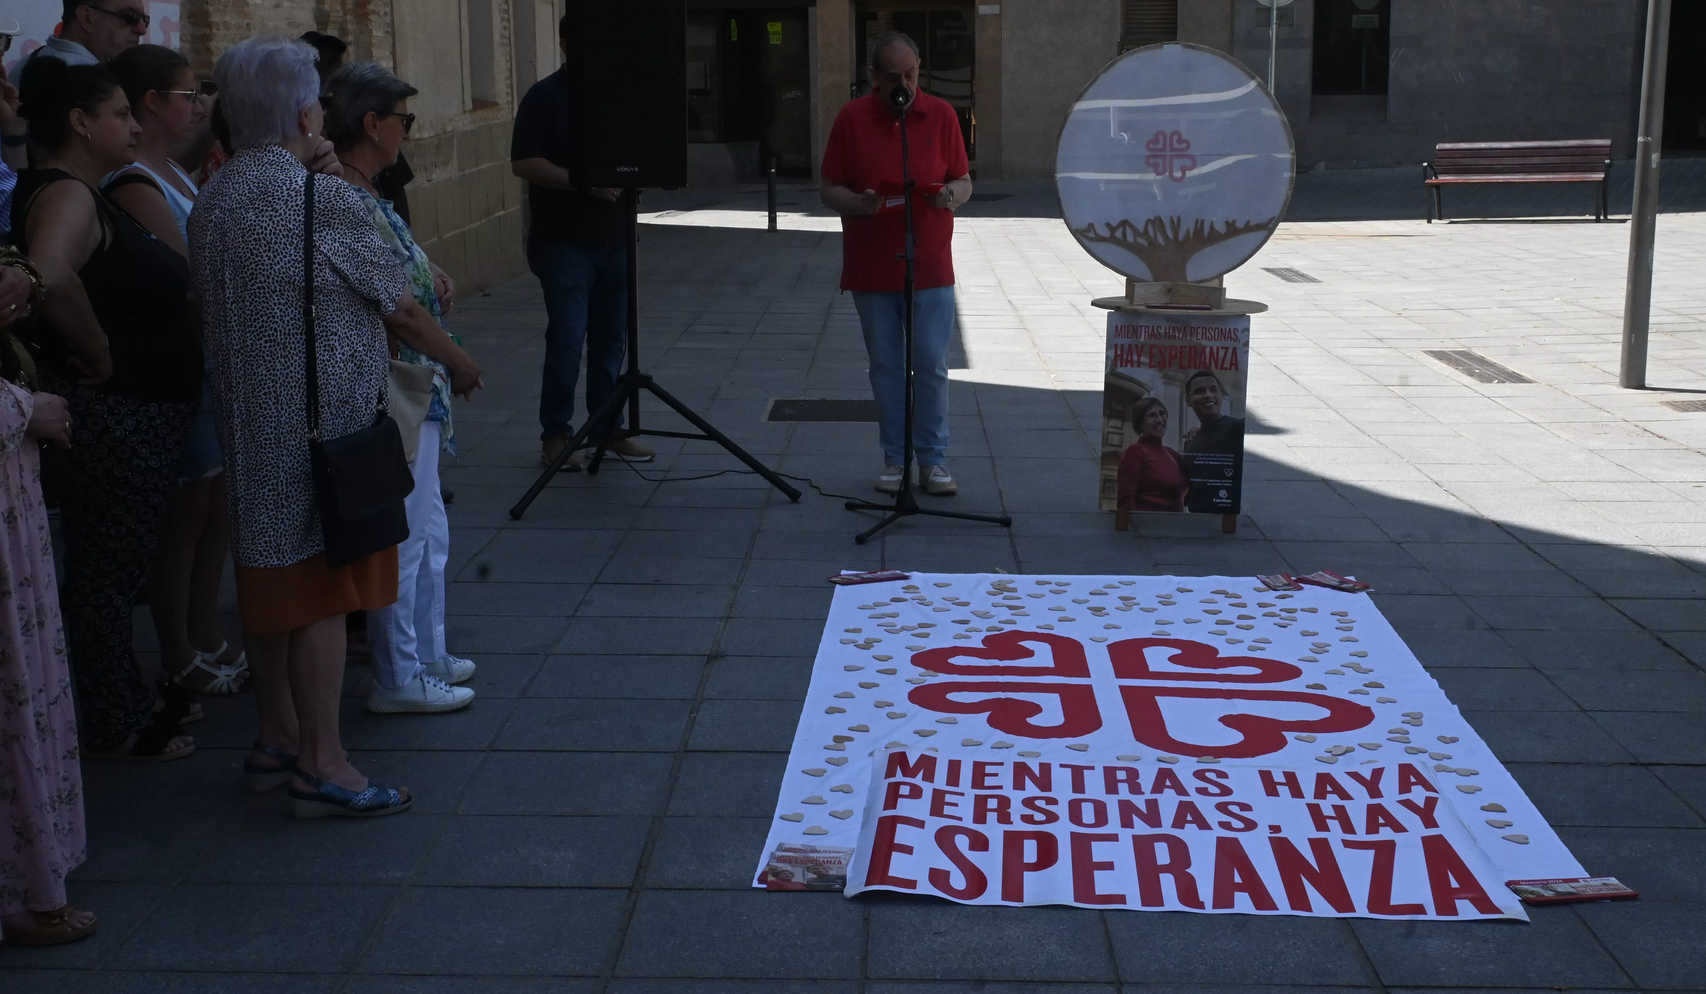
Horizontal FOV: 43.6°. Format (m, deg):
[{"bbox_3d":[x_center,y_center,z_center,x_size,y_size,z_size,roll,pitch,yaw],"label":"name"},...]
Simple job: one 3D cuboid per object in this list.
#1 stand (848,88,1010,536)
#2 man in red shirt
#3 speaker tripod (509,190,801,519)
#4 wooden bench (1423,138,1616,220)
[{"bbox_3d":[0.282,-0.664,7.482,0.572,1.530,0.670,-1,11,-3],"label":"stand"},{"bbox_3d":[0.164,-0.869,8.071,0.580,1.710,0.420,0,11,-1],"label":"man in red shirt"},{"bbox_3d":[-0.670,-0.564,7.936,0.950,1.170,0.950,2,11,11],"label":"speaker tripod"},{"bbox_3d":[7.223,-3.450,23.205,1.860,0.830,0.620,5,12,24],"label":"wooden bench"}]

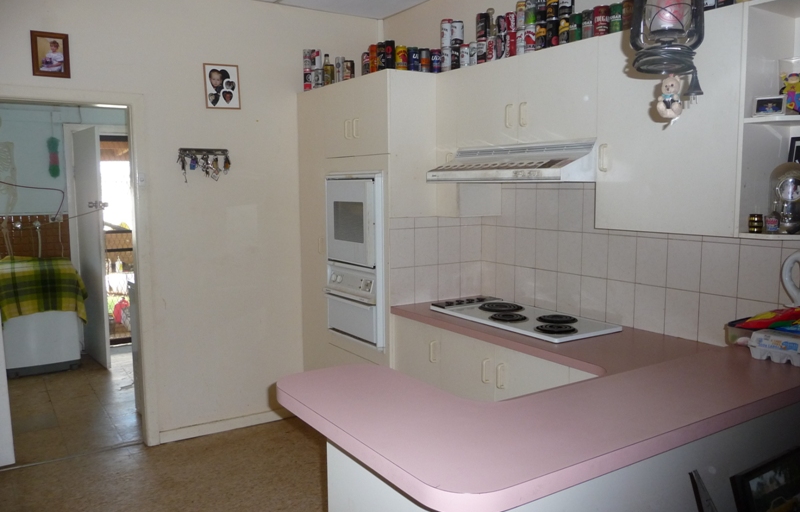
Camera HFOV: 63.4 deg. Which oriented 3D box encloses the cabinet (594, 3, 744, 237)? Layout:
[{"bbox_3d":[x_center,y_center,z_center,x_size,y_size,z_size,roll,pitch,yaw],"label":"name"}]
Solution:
[{"bbox_3d":[1.069,-0.463,2.383,0.348,0.739,0.574,-5,8,-33],"label":"cabinet"}]

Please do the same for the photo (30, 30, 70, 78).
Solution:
[{"bbox_3d":[-1.788,-1.032,3.319,0.174,0.223,0.020,-5,8,-33],"label":"photo"}]

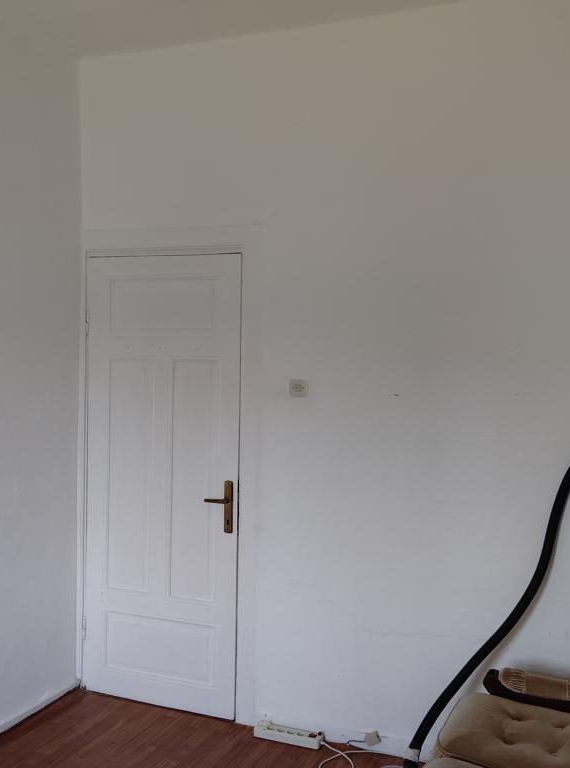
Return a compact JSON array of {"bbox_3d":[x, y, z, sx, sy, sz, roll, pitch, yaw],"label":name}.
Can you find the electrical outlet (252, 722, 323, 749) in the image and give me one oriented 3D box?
[{"bbox_3d":[0.016,1.468,3.464,0.288,0.047,0.058,2,2,22],"label":"electrical outlet"}]

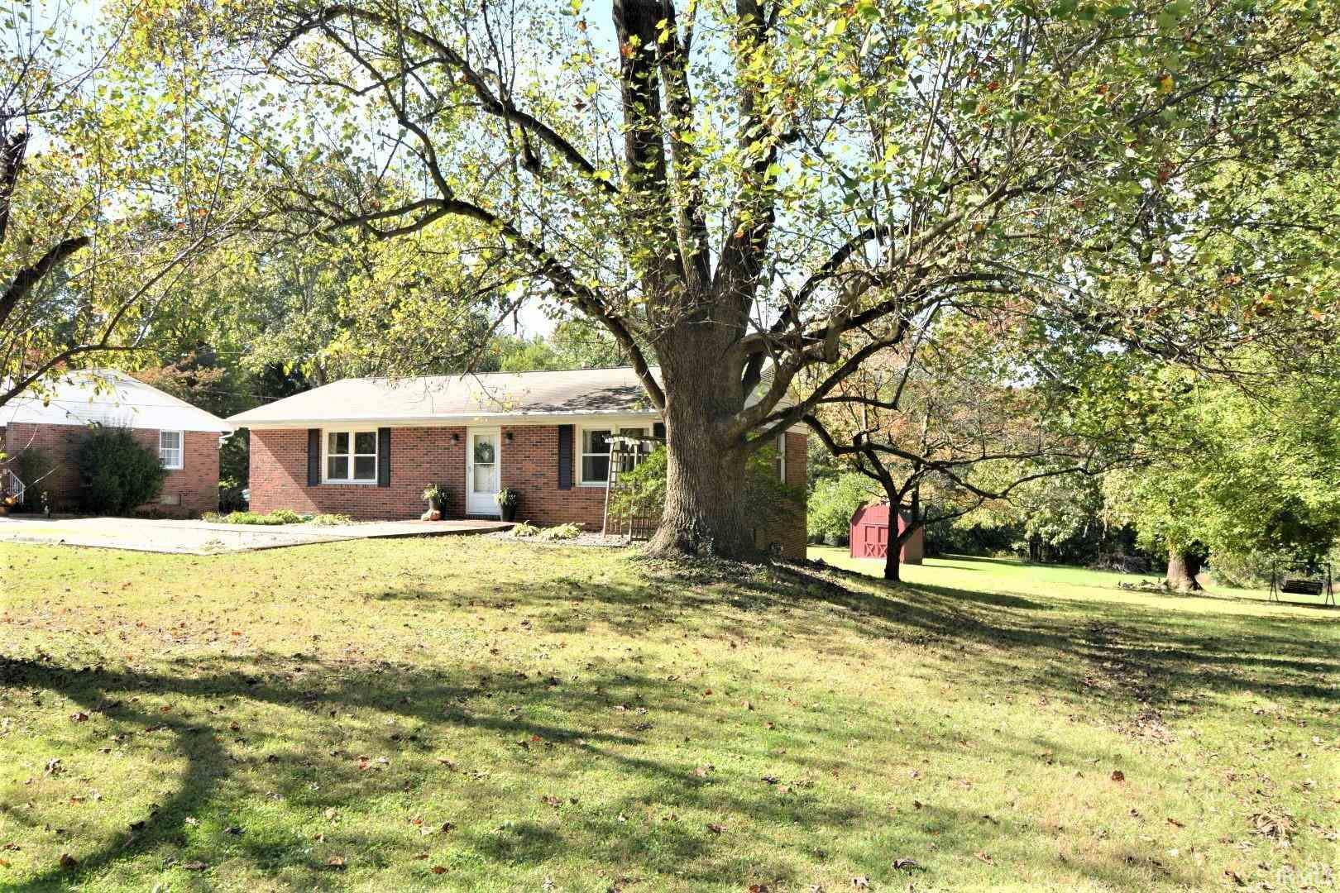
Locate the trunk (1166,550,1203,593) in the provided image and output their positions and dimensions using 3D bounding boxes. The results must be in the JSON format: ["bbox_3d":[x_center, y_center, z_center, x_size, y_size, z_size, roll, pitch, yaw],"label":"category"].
[{"bbox_3d":[21.300,5.150,37.000,1.450,1.800,1.400,-1,-2,30],"label":"trunk"}]

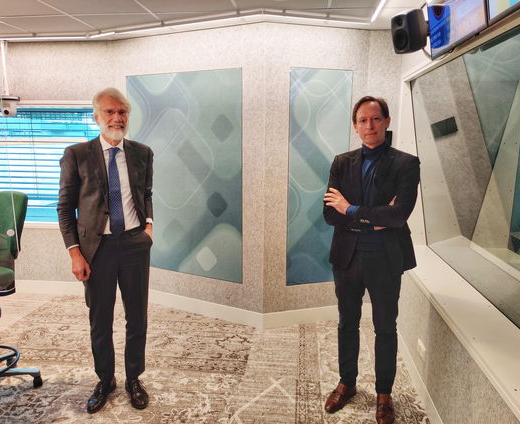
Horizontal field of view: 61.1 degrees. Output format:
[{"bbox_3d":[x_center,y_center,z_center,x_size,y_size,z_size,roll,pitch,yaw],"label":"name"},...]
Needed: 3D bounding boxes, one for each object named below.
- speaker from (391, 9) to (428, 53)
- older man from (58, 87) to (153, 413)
[{"bbox_3d":[0.940,-1.128,2.775,0.145,0.228,0.151,-19,16,-19],"label":"speaker"},{"bbox_3d":[-0.852,0.240,2.538,0.520,1.853,0.330,-3,10,-16],"label":"older man"}]

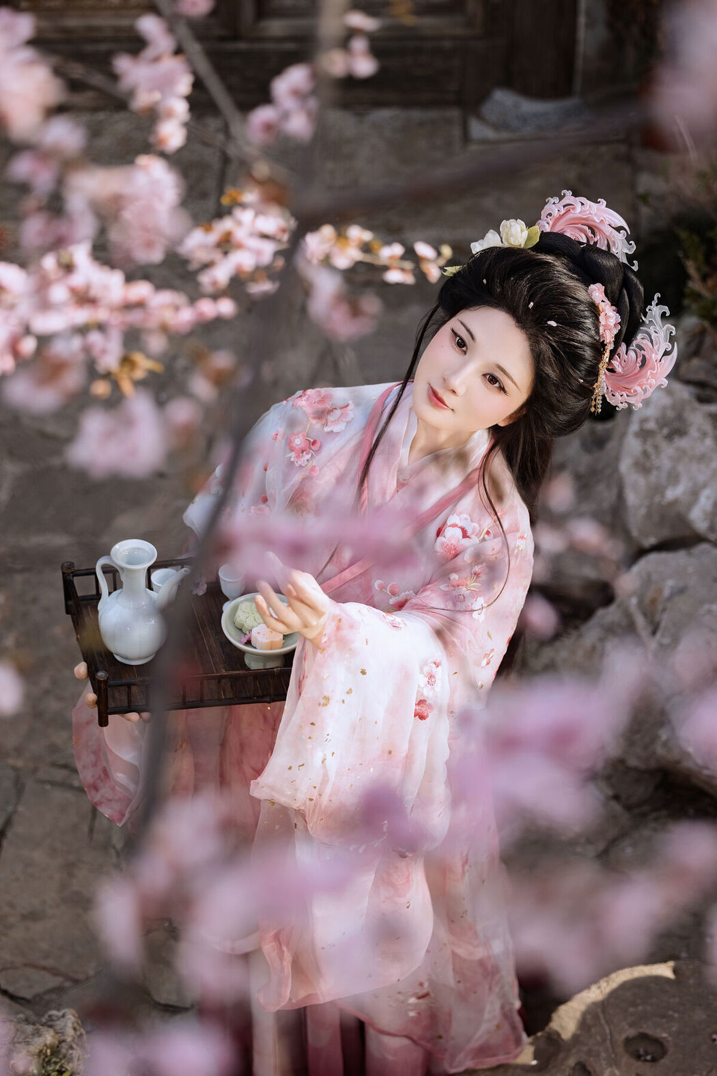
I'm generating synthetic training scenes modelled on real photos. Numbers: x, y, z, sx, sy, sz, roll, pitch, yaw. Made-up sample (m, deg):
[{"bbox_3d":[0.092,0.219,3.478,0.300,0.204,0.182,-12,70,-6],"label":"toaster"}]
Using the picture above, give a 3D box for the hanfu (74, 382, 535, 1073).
[{"bbox_3d":[-0.030,0.395,3.130,0.610,1.320,0.510,21,43,25],"label":"hanfu"}]

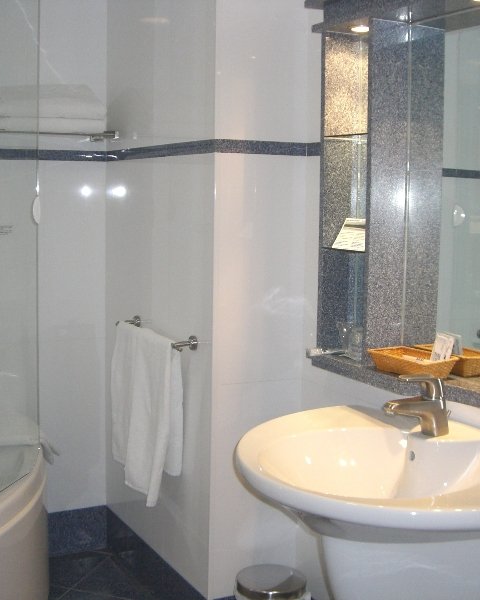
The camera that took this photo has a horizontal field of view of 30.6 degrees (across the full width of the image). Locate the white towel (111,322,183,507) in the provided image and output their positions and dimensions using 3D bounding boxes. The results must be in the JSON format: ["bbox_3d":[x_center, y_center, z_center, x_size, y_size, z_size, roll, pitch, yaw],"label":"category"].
[{"bbox_3d":[-0.312,0.370,2.849,0.072,0.552,0.521,-3,7,-28],"label":"white towel"}]

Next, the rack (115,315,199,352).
[{"bbox_3d":[-0.275,0.107,2.826,0.079,0.044,0.559,-3,7,-28],"label":"rack"}]

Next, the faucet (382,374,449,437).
[{"bbox_3d":[0.413,0.257,2.099,0.176,0.147,0.050,-3,7,-28],"label":"faucet"}]

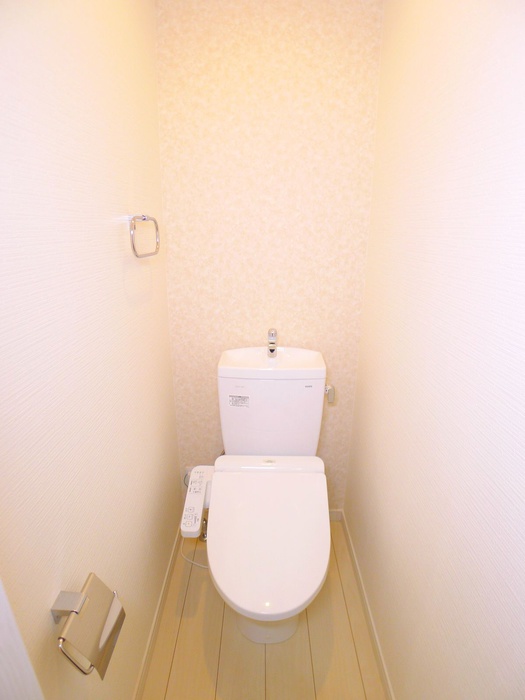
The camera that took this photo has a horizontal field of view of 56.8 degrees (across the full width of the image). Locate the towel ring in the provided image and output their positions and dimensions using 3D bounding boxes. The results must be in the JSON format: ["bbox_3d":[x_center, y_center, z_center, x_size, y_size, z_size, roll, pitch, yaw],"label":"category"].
[{"bbox_3d":[-0.333,-0.312,1.337,0.052,0.116,0.203,0,17,0],"label":"towel ring"}]

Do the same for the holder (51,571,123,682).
[{"bbox_3d":[-0.316,0.492,0.865,0.099,0.104,0.156,0,17,0],"label":"holder"}]

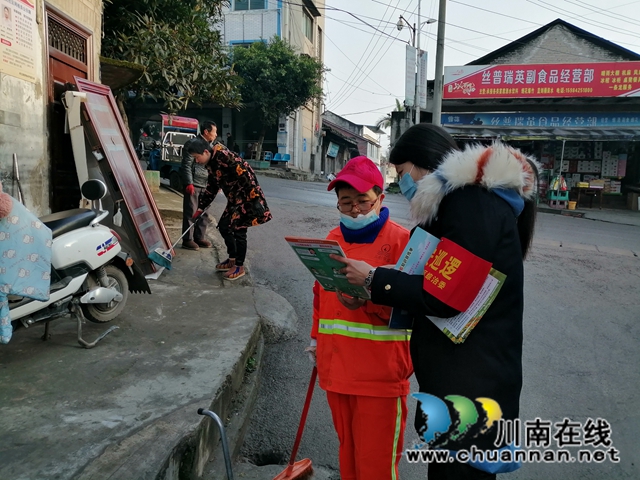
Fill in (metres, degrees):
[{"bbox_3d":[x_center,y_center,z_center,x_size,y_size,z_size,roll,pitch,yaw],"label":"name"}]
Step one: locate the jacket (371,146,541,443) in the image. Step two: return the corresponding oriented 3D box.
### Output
[{"bbox_3d":[0.445,0.153,1.580,0.480,0.920,0.480,5,10,24],"label":"jacket"}]

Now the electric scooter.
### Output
[{"bbox_3d":[-1.637,0.127,2.745,0.680,1.080,1.680,5,8,20],"label":"electric scooter"}]

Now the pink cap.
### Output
[{"bbox_3d":[0.135,-0.238,1.770,0.175,0.135,0.255,5,18,26],"label":"pink cap"}]

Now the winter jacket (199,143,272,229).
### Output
[{"bbox_3d":[-0.915,-0.532,4.970,0.620,0.920,0.520,-29,17,-16],"label":"winter jacket"}]

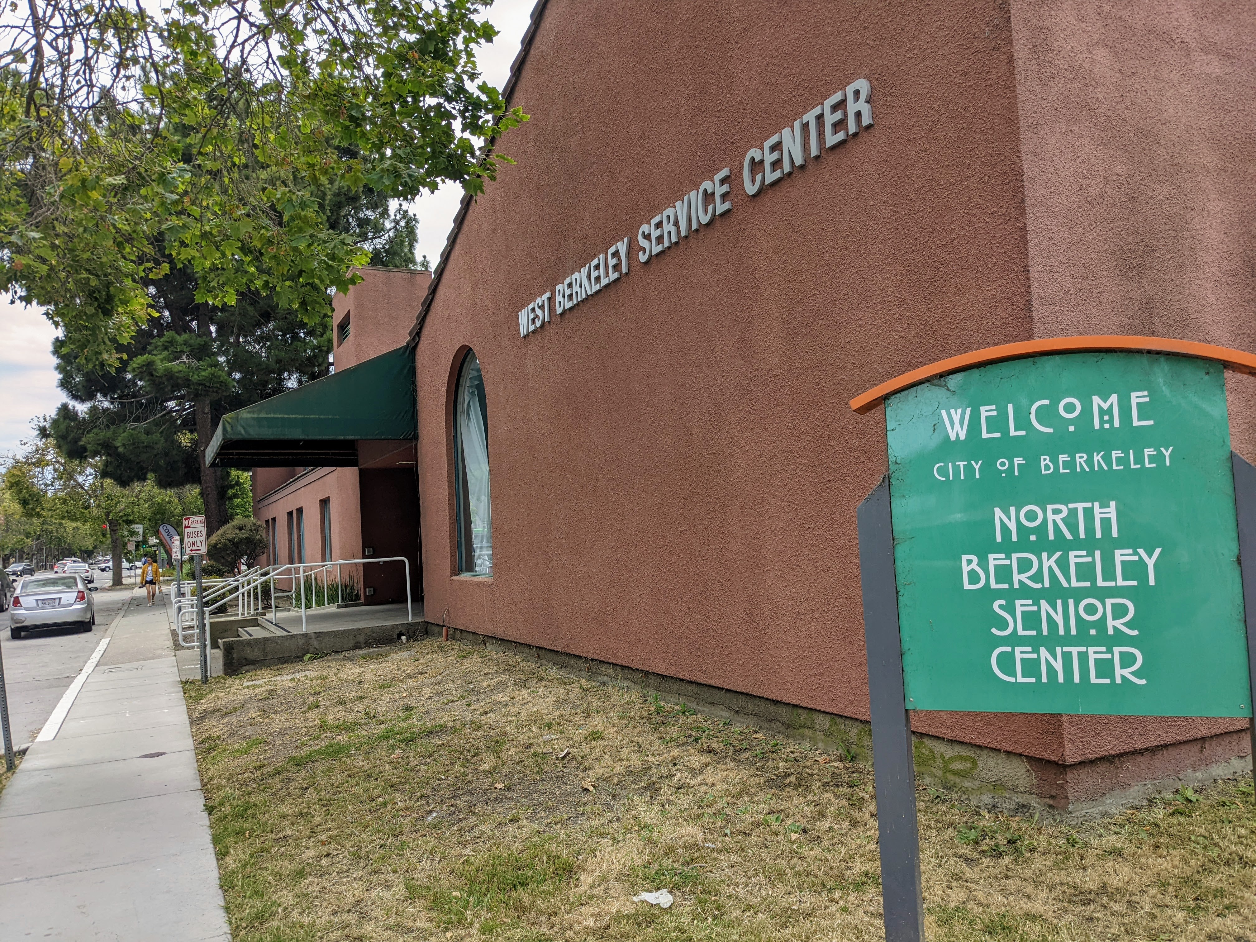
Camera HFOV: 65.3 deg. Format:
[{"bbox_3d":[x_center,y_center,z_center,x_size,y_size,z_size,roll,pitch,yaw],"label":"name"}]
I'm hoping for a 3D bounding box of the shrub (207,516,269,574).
[{"bbox_3d":[-11.244,2.447,28.333,1.720,2.180,1.720,-1,-4,-26],"label":"shrub"}]

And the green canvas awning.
[{"bbox_3d":[-5.255,-0.942,15.783,2.640,1.425,4.570,-1,-4,-26],"label":"green canvas awning"}]

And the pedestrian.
[{"bbox_3d":[-16.151,3.740,33.086,0.620,1.640,0.440,-1,-4,-26],"label":"pedestrian"}]

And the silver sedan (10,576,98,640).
[{"bbox_3d":[-14.564,3.367,25.016,1.710,1.455,4.680,-1,-4,-26],"label":"silver sedan"}]

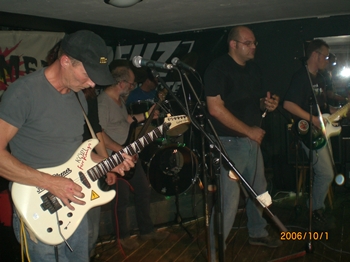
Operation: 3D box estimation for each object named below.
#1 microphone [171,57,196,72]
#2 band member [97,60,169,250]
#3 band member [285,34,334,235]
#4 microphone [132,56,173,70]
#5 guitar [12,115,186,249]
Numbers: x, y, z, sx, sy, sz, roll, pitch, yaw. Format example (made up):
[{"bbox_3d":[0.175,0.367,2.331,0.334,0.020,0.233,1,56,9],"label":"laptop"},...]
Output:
[{"bbox_3d":[0.047,-0.420,2.460,0.172,0.051,0.051,24,1,-15],"label":"microphone"},{"bbox_3d":[-0.359,0.219,3.343,0.480,1.592,0.520,2,8,30],"label":"band member"},{"bbox_3d":[1.308,0.035,3.660,0.380,1.758,0.520,4,9,38],"label":"band member"},{"bbox_3d":[-0.109,-0.310,1.770,0.178,0.051,0.051,8,8,7],"label":"microphone"},{"bbox_3d":[-0.280,0.144,1.822,0.967,0.318,0.067,-34,6,-31],"label":"guitar"}]

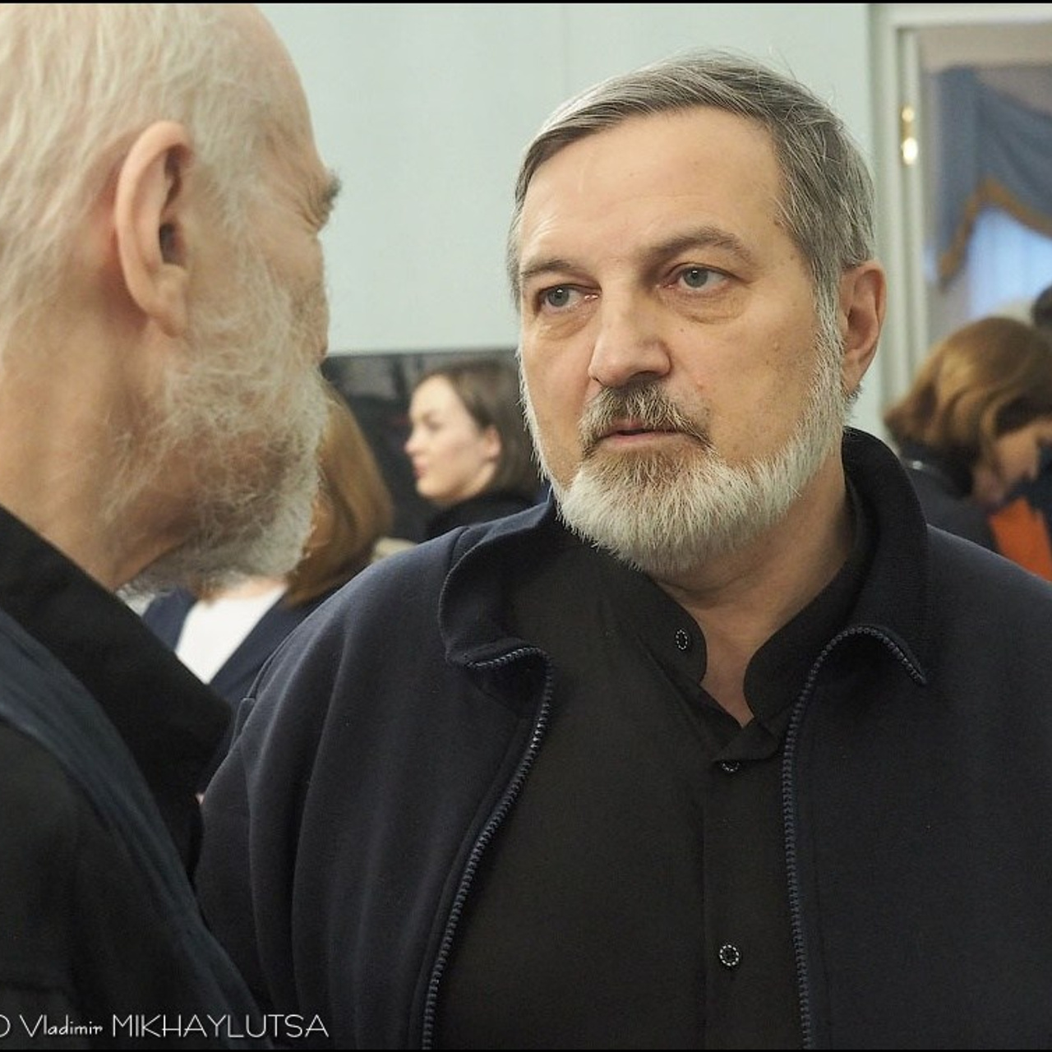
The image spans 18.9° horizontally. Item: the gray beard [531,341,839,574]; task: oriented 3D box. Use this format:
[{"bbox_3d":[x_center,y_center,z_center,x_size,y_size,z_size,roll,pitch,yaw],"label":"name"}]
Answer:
[{"bbox_3d":[0.073,-0.034,1.550,0.155,0.120,0.108,-7,-6,22],"label":"gray beard"}]

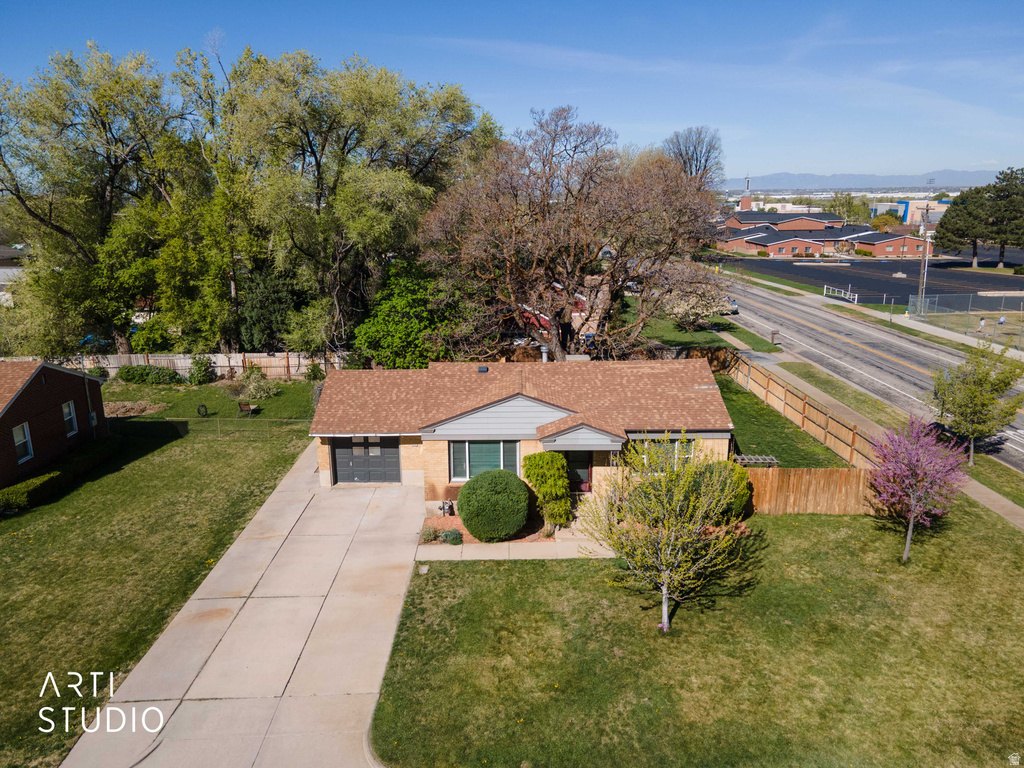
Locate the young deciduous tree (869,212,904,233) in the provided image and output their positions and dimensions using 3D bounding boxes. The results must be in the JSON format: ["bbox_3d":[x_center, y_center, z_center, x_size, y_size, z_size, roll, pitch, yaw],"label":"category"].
[{"bbox_3d":[92.312,-38.204,175.000,7.000,7.800,7.000,-1,15,0],"label":"young deciduous tree"}]

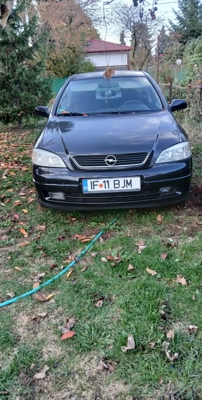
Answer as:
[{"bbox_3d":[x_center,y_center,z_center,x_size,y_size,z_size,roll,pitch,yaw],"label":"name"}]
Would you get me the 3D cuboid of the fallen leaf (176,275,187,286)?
[{"bbox_3d":[0.575,0.576,2.153,0.060,0.025,0.101,-4,23,-2],"label":"fallen leaf"}]

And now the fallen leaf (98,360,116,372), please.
[{"bbox_3d":[0.029,0.859,1.555,0.090,0.030,0.051,0,23,7],"label":"fallen leaf"}]

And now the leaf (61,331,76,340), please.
[{"bbox_3d":[-0.191,0.791,1.761,0.090,0.015,0.034,-10,24,-17],"label":"leaf"}]

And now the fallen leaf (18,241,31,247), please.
[{"bbox_3d":[-0.670,0.381,2.632,0.104,0.025,0.050,-14,24,-25],"label":"fallen leaf"}]

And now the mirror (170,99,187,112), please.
[{"bbox_3d":[0.995,-1.210,3.854,0.210,0.145,0.110,-2,23,3],"label":"mirror"}]

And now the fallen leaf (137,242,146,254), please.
[{"bbox_3d":[0.350,0.421,2.546,0.059,0.025,0.102,1,23,9],"label":"fallen leaf"}]

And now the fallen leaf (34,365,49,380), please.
[{"bbox_3d":[-0.284,0.823,1.434,0.077,0.030,0.055,-22,28,-40],"label":"fallen leaf"}]

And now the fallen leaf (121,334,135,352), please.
[{"bbox_3d":[0.143,0.746,1.561,0.065,0.040,0.101,8,24,26],"label":"fallen leaf"}]

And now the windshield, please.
[{"bbox_3d":[0.106,-1.335,3.835,1.350,0.138,0.912,-2,51,2],"label":"windshield"}]

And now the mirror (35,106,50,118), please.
[{"bbox_3d":[-0.759,-1.152,3.934,0.200,0.145,0.110,-2,23,3],"label":"mirror"}]

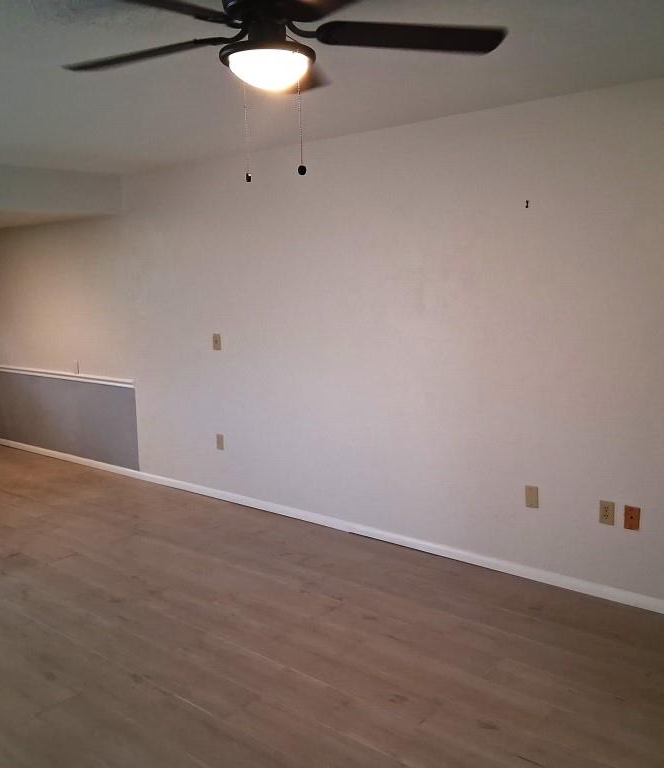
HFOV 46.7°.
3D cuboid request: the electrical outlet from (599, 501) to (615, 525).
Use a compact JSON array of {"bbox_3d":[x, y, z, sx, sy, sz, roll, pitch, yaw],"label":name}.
[{"bbox_3d":[1.340,0.630,3.747,0.071,0.115,0.012,5,10,40],"label":"electrical outlet"}]

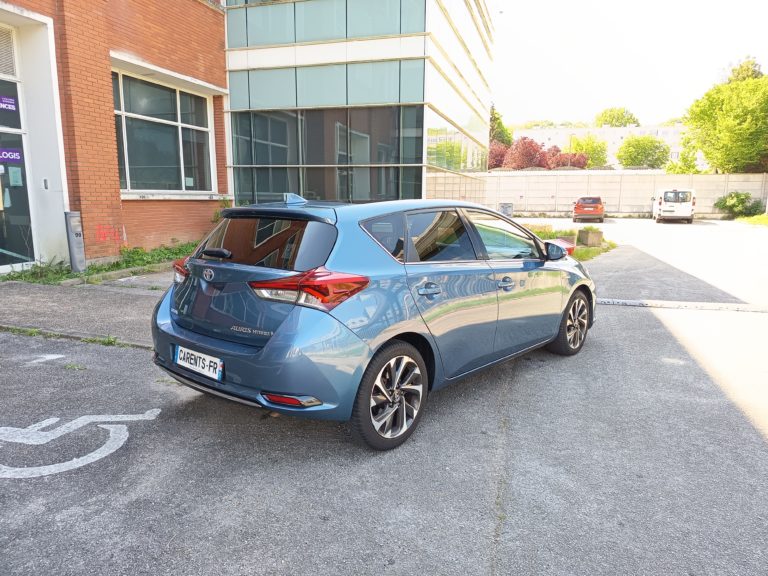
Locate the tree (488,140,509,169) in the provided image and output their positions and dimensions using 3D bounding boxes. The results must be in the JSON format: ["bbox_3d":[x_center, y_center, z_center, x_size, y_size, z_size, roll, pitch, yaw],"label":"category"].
[{"bbox_3d":[11.175,-10.986,53.600,2.730,7.490,2.730,2,9,12],"label":"tree"}]

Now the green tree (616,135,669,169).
[{"bbox_3d":[26.778,-11.673,55.671,5.010,8.370,5.010,5,10,26],"label":"green tree"}]

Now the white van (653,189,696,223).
[{"bbox_3d":[18.056,-5.095,33.195,1.940,1.970,4.850,4,10,23],"label":"white van"}]

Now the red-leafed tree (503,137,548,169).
[{"bbox_3d":[14.060,-11.156,53.629,4.420,7.850,4.420,3,10,15],"label":"red-leafed tree"}]

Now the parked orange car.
[{"bbox_3d":[13.309,-5.135,34.704,1.820,1.630,4.350,4,10,21],"label":"parked orange car"}]

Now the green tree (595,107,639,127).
[{"bbox_3d":[45.982,-25.772,106.611,8.310,20.100,8.310,4,10,23],"label":"green tree"}]

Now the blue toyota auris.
[{"bbox_3d":[0.376,-0.035,4.599,1.790,1.480,4.330,9,12,41],"label":"blue toyota auris"}]

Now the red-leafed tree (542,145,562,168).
[{"bbox_3d":[17.268,-10.981,54.580,2.700,7.240,2.700,3,10,18],"label":"red-leafed tree"}]

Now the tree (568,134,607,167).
[{"bbox_3d":[21.650,-12.169,57.692,4.400,8.640,4.400,4,10,21],"label":"tree"}]

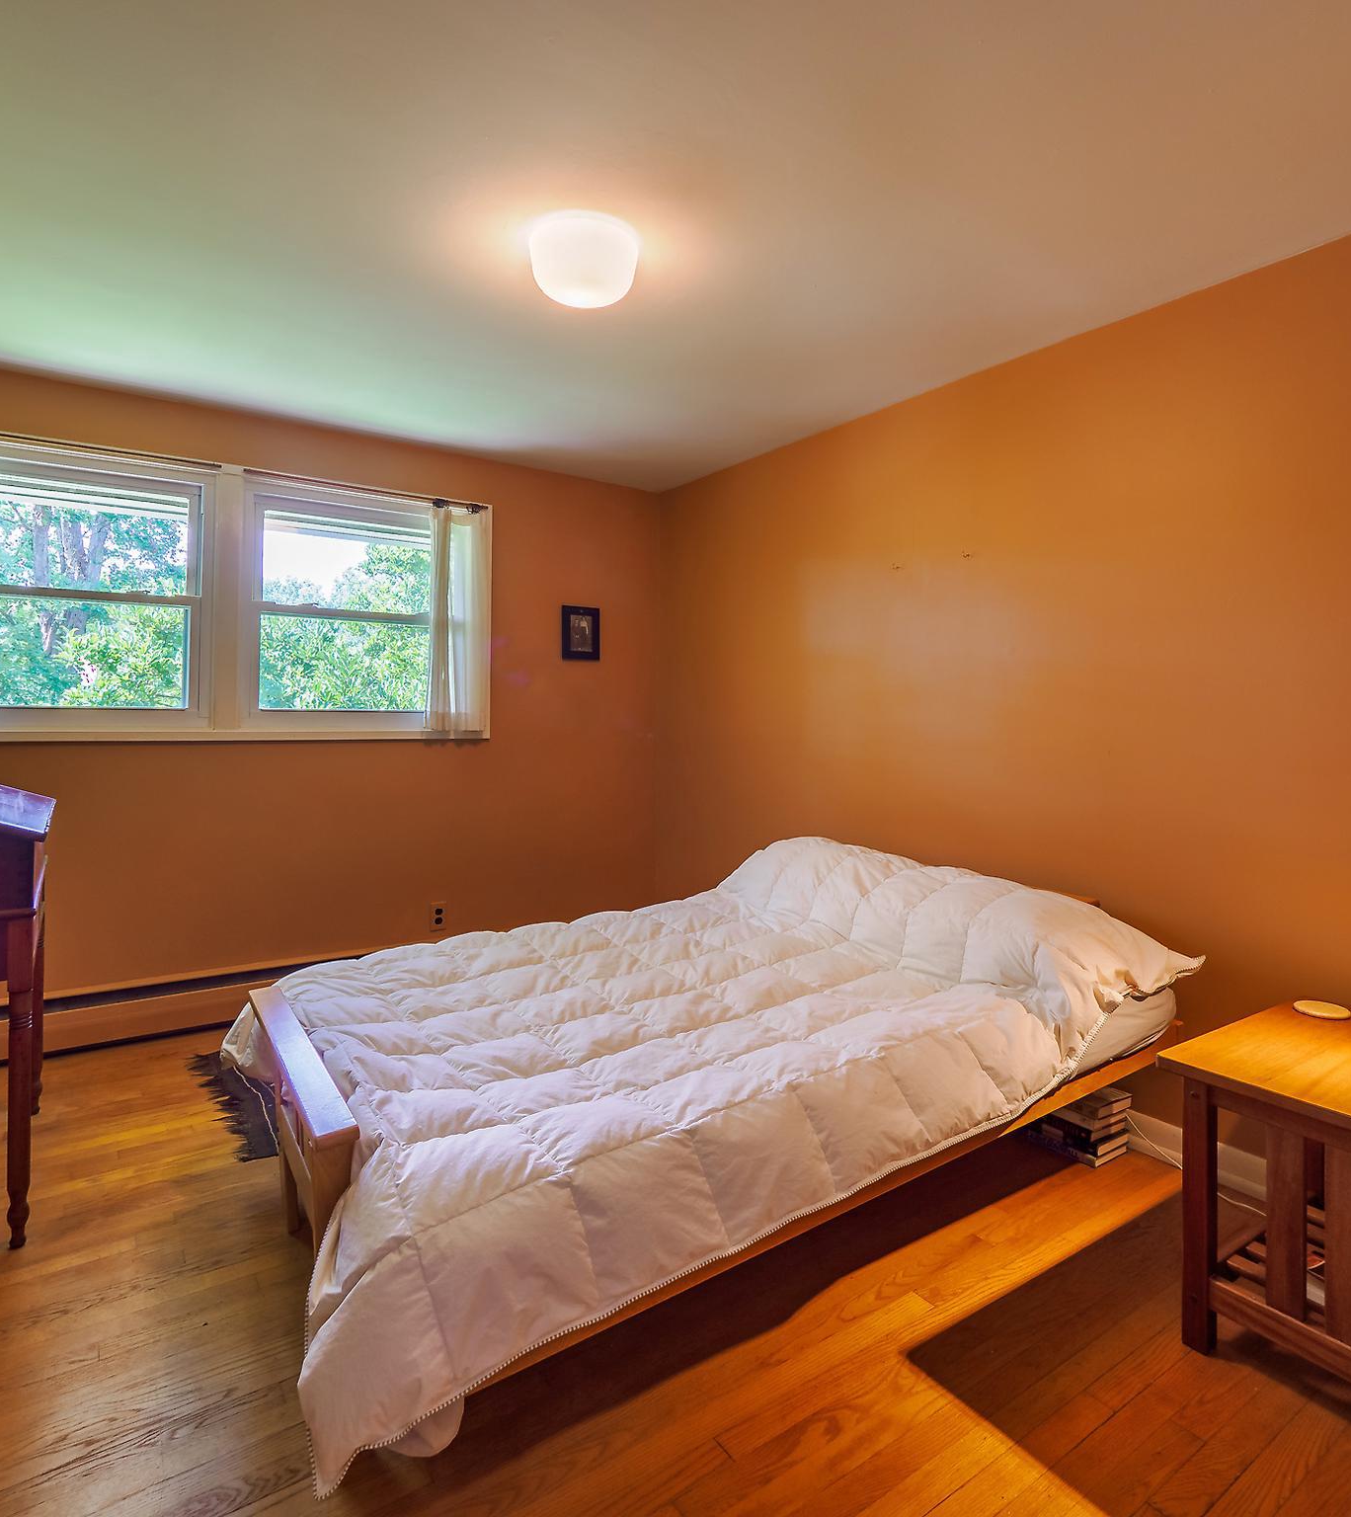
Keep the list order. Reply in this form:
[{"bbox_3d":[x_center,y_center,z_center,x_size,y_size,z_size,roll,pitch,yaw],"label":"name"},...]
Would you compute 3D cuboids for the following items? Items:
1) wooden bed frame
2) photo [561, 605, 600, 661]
[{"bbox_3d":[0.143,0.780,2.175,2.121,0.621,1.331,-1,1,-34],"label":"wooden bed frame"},{"bbox_3d":[-0.467,-0.626,4.097,0.217,0.268,0.024,-1,1,-34],"label":"photo"}]

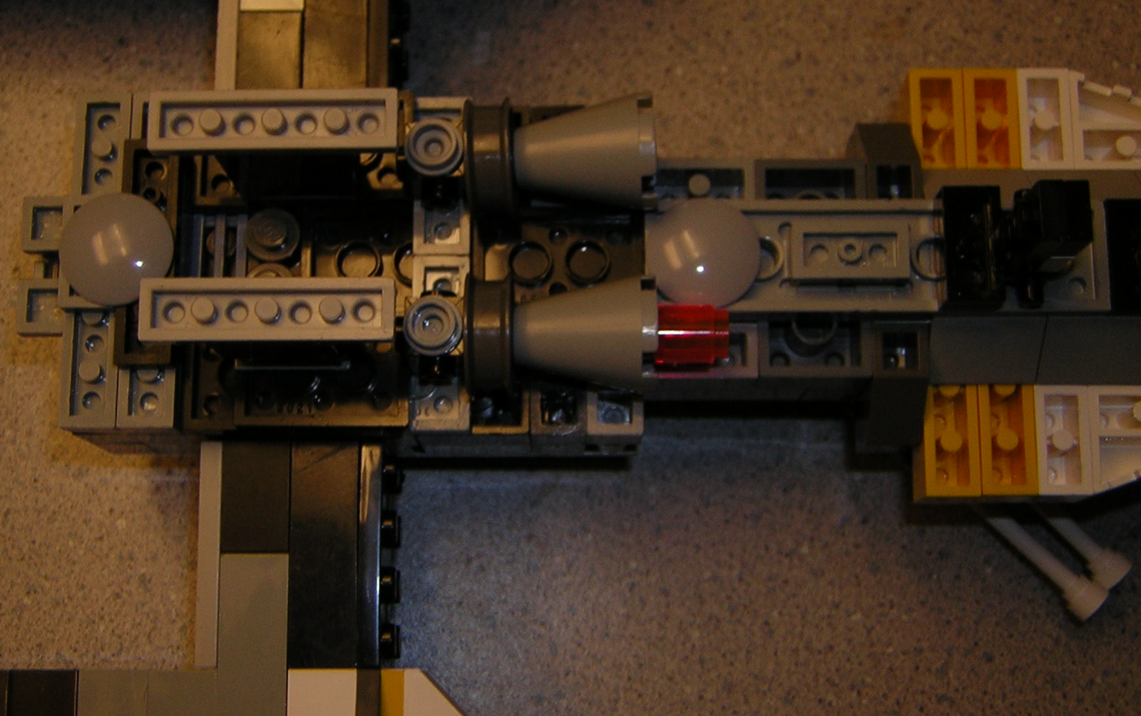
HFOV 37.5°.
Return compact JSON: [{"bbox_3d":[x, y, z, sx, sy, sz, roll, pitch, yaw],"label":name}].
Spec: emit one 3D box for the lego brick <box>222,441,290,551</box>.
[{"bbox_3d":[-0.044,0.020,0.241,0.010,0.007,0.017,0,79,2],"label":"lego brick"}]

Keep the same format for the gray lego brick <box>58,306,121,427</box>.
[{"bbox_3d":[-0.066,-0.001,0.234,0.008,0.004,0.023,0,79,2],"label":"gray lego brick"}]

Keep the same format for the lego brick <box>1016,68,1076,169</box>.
[{"bbox_3d":[0.071,-0.035,0.257,0.008,0.010,0.016,0,79,1],"label":"lego brick"}]

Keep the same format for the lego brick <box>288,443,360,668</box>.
[{"bbox_3d":[-0.034,0.028,0.239,0.010,0.009,0.032,0,79,1],"label":"lego brick"}]

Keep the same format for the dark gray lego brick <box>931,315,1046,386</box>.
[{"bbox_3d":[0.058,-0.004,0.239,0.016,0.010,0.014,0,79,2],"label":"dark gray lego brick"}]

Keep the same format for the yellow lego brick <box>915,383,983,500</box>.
[{"bbox_3d":[0.055,0.009,0.247,0.008,0.010,0.024,0,79,1],"label":"yellow lego brick"}]

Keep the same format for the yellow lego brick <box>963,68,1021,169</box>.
[{"bbox_3d":[0.063,-0.035,0.255,0.008,0.010,0.016,0,79,1],"label":"yellow lego brick"}]

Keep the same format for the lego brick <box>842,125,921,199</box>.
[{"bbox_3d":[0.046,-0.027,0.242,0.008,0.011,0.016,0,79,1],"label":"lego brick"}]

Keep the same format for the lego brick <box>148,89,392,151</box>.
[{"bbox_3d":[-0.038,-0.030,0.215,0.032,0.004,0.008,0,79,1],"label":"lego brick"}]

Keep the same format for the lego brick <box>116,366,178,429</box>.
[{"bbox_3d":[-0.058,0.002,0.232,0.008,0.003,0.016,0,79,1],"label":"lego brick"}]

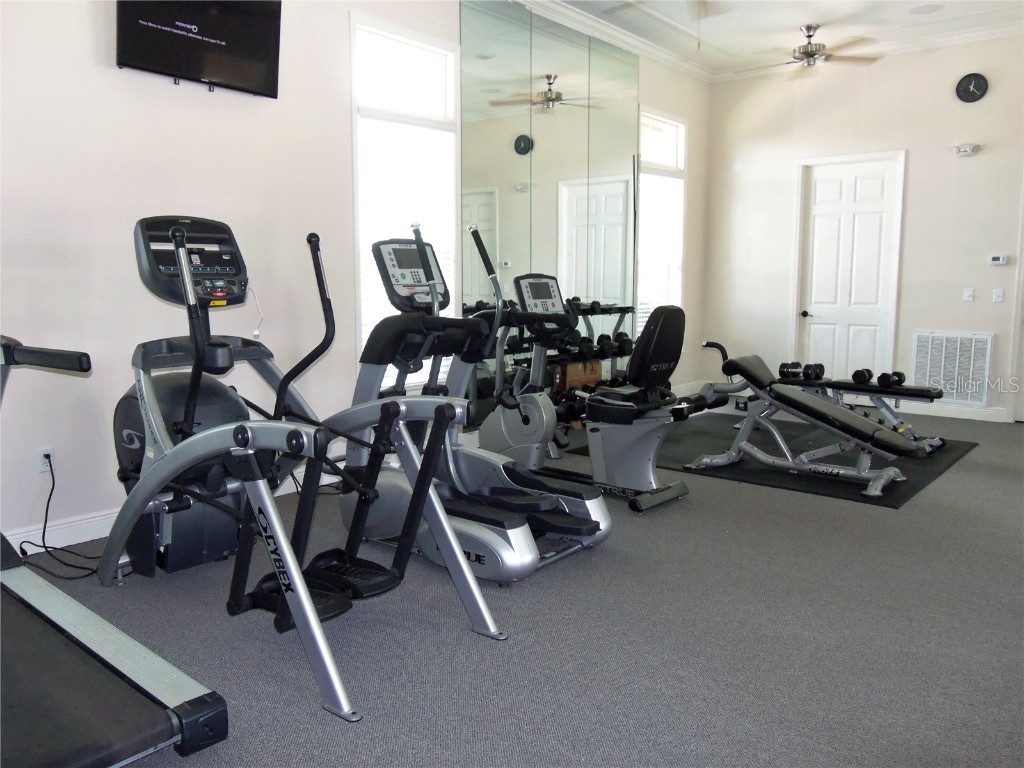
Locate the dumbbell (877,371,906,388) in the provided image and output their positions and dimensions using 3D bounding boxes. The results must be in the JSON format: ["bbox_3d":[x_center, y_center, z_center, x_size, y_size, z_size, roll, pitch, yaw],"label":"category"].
[{"bbox_3d":[3.022,-0.032,6.123,0.280,0.130,0.130,-6,10,-37],"label":"dumbbell"}]

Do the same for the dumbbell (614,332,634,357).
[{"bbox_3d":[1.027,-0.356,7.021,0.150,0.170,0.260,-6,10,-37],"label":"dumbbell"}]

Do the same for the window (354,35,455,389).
[{"bbox_3d":[-0.712,-1.169,5.371,0.100,2.356,0.920,6,10,41],"label":"window"}]

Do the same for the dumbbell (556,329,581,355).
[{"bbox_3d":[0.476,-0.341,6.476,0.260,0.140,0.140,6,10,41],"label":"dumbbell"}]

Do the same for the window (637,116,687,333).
[{"bbox_3d":[1.525,-1.523,7.897,0.100,2.310,0.907,6,10,41],"label":"window"}]

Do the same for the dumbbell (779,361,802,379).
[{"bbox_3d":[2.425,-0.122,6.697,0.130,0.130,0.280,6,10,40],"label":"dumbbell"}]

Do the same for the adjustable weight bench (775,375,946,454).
[{"bbox_3d":[2.780,0.190,6.401,1.500,0.500,0.580,6,10,41],"label":"adjustable weight bench"}]

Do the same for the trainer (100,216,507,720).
[{"bbox_3d":[-0.948,0.112,3.028,1.820,1.600,0.800,6,10,40],"label":"trainer"}]

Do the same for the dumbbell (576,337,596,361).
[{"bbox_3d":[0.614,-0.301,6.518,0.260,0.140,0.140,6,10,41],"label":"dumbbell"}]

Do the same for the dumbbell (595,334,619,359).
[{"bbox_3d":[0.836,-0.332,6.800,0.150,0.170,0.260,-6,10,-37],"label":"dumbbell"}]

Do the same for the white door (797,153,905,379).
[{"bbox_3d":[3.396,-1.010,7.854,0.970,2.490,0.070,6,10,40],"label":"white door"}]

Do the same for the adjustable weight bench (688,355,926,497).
[{"bbox_3d":[1.941,0.199,5.131,1.530,0.830,0.630,6,10,41],"label":"adjustable weight bench"}]

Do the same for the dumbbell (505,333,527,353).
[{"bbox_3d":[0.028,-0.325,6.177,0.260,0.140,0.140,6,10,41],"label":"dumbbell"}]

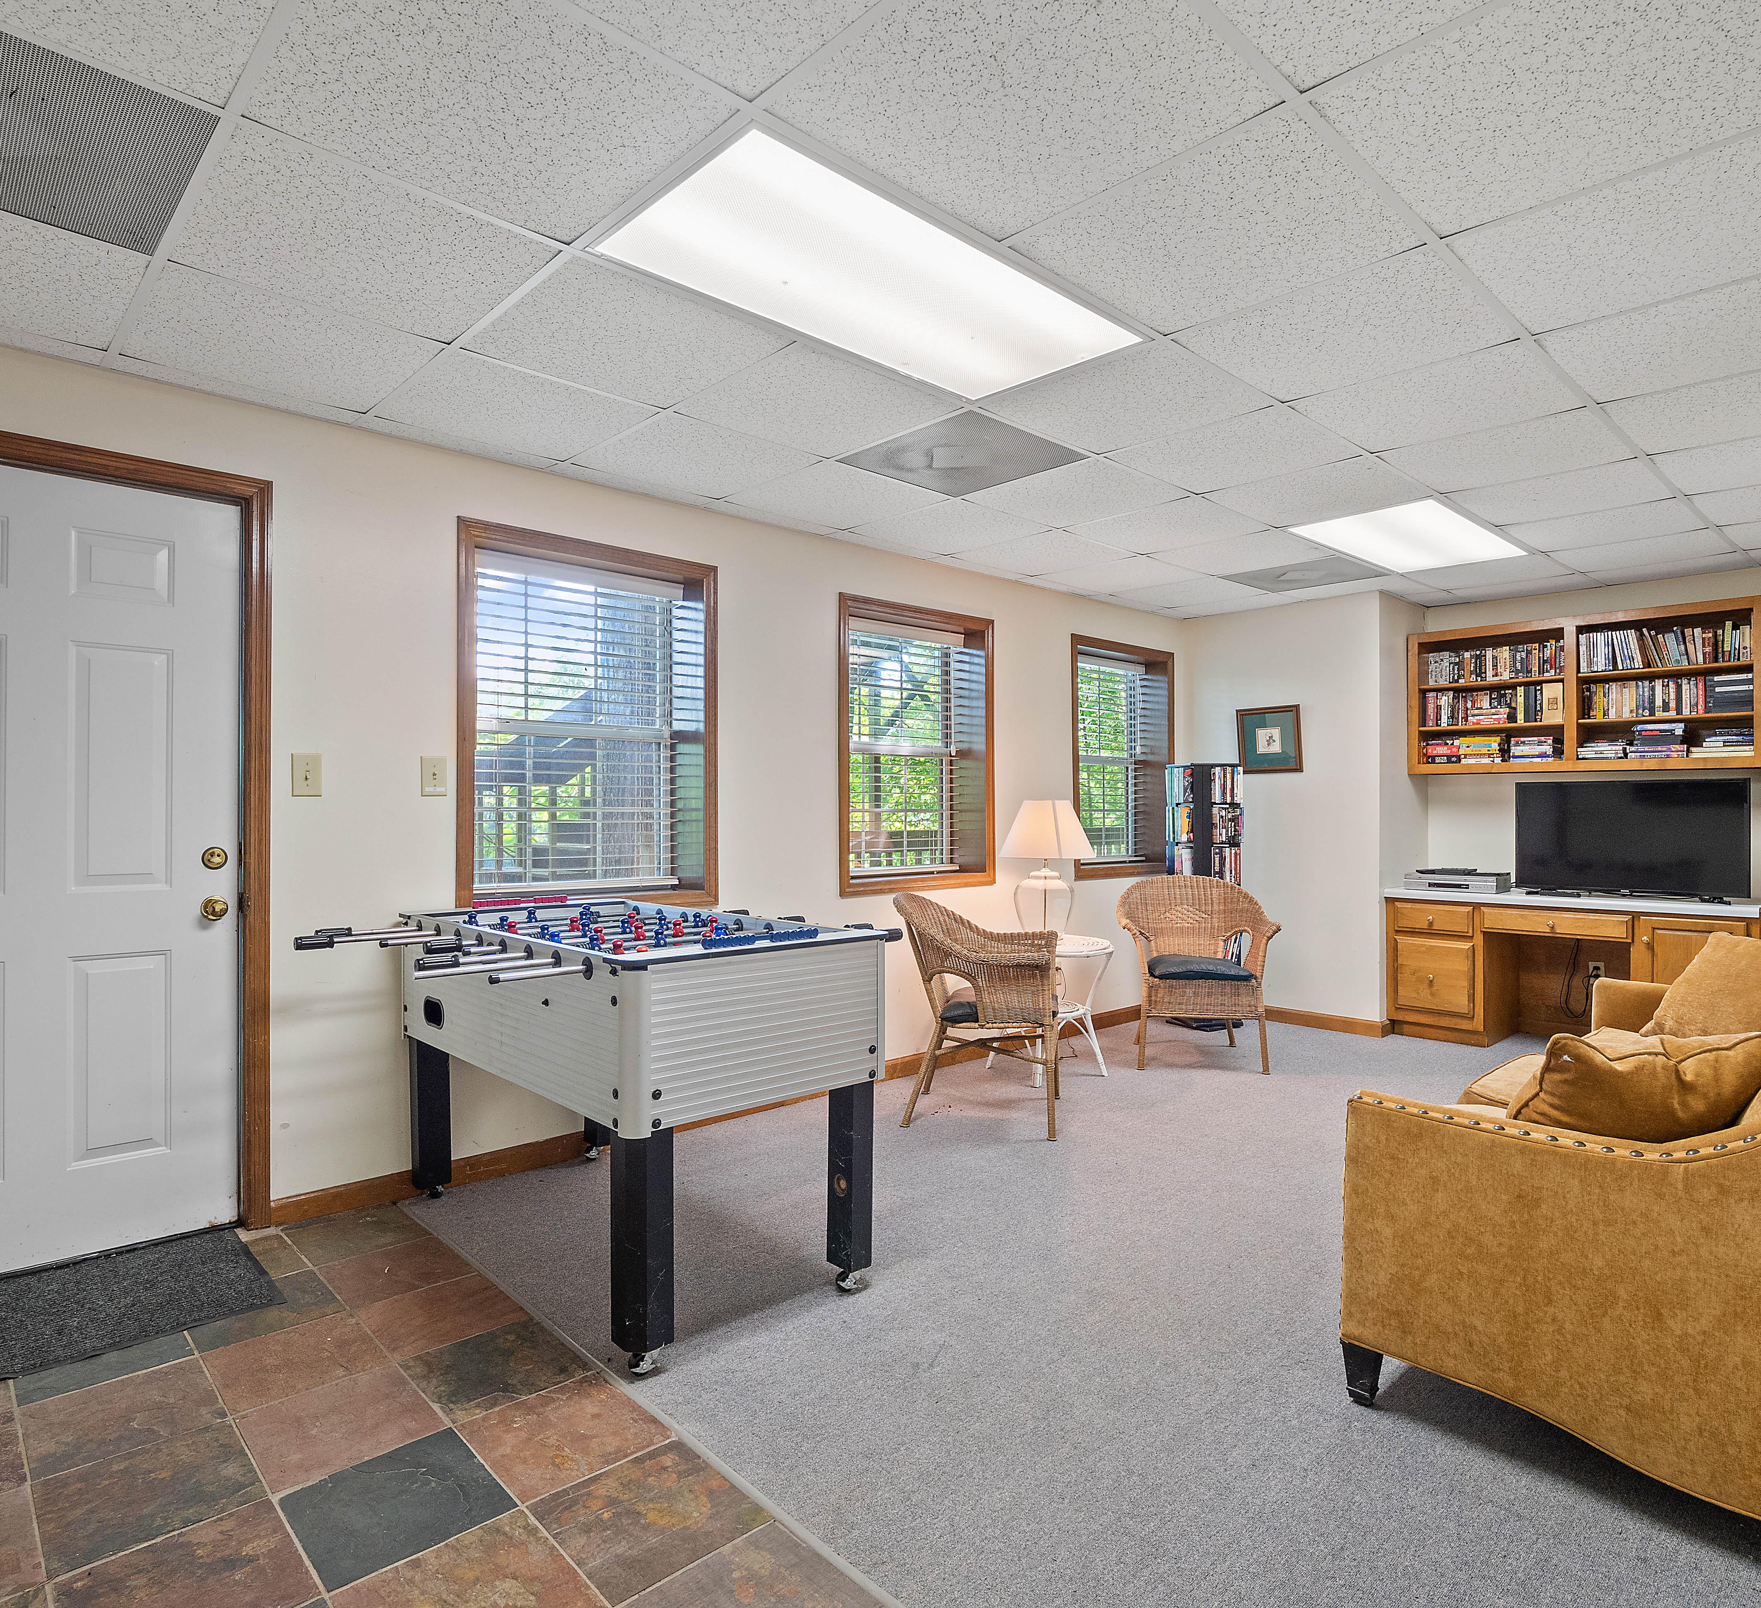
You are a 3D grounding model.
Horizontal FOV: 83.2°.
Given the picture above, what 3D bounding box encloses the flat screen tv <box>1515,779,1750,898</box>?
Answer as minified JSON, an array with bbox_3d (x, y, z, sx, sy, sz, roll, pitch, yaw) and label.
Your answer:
[{"bbox_3d":[3.582,0.170,4.759,0.901,0.550,0.100,0,-1,44],"label":"flat screen tv"}]

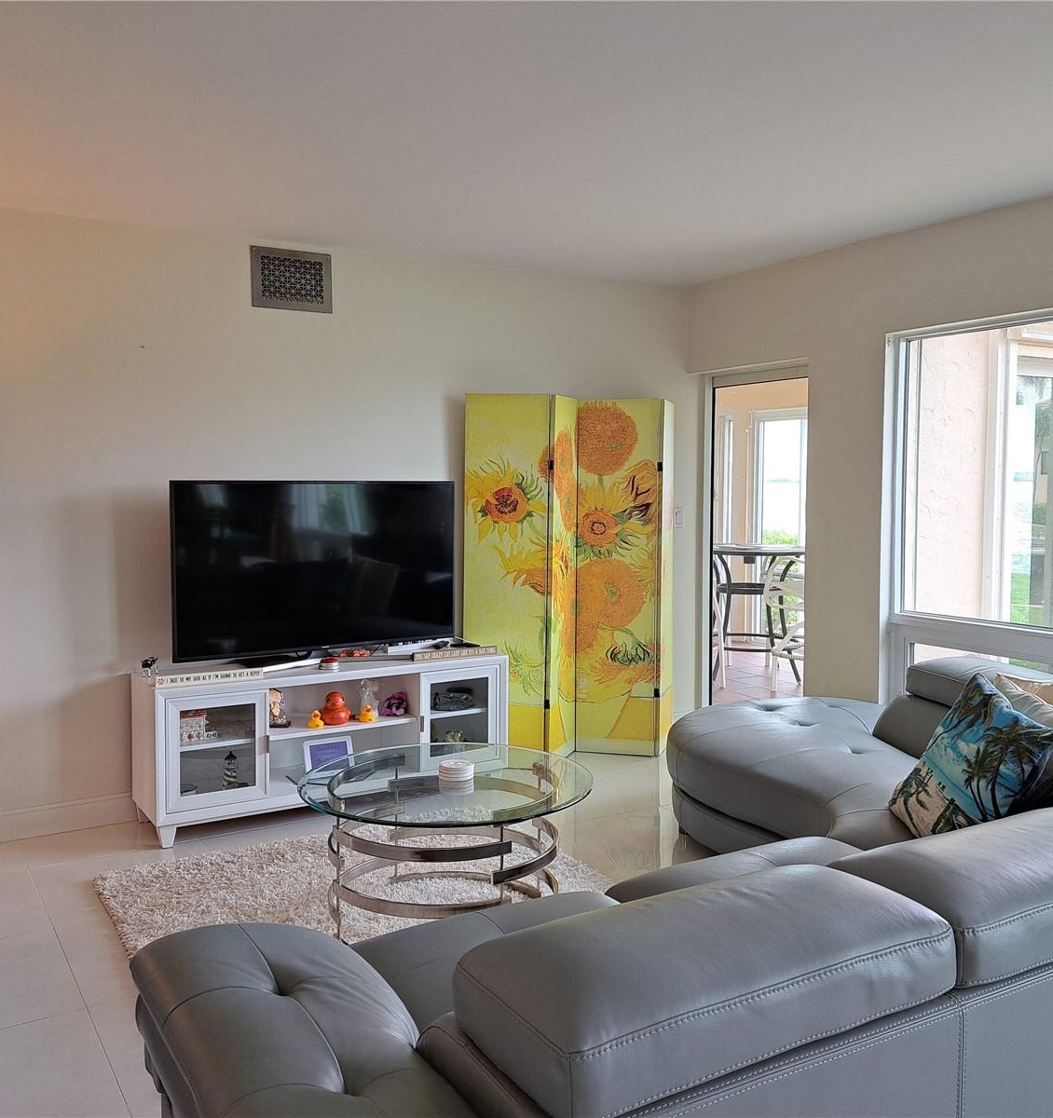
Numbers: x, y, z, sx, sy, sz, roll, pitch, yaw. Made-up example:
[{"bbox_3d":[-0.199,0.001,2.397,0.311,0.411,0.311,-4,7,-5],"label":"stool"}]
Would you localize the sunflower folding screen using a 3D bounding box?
[{"bbox_3d":[0.305,0.102,5.165,1.250,1.806,0.370,-3,5,-32],"label":"sunflower folding screen"}]

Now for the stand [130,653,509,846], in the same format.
[{"bbox_3d":[-0.839,0.754,4.460,1.545,0.607,0.395,-3,5,-32],"label":"stand"}]

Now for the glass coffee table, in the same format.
[{"bbox_3d":[-0.253,0.913,3.267,0.914,0.456,0.914,0,4,0],"label":"glass coffee table"}]

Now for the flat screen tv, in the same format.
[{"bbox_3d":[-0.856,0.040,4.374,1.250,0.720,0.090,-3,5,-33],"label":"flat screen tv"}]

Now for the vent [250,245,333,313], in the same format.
[{"bbox_3d":[-1.001,-1.201,4.451,0.355,0.254,0.020,-3,5,-32],"label":"vent"}]

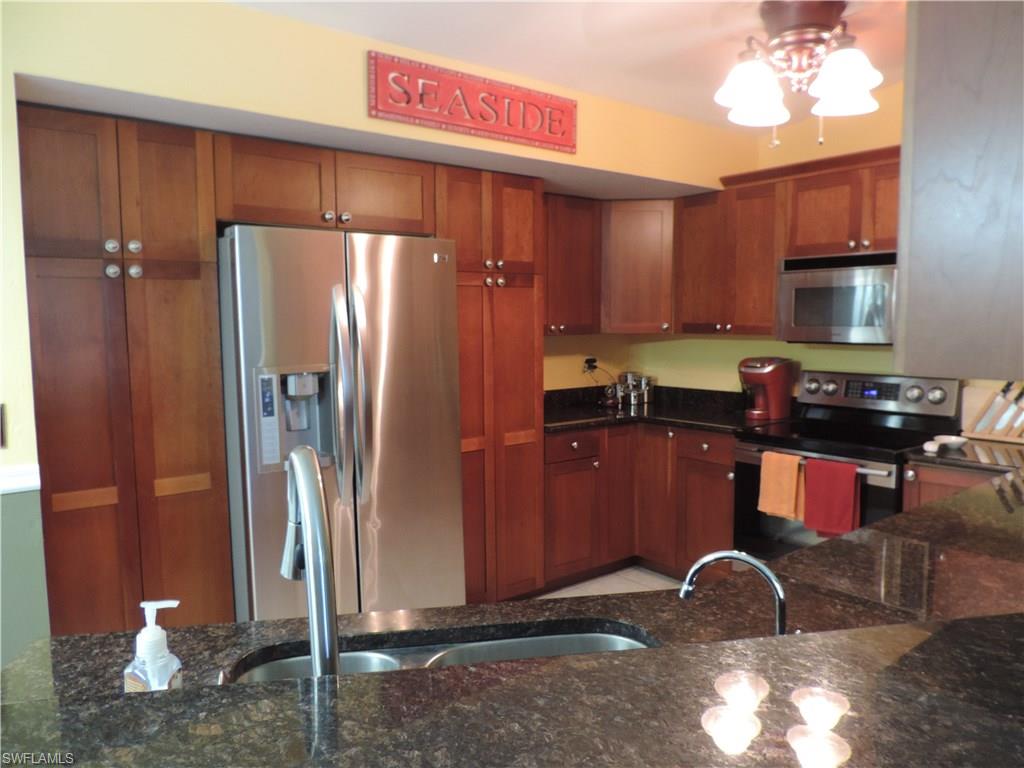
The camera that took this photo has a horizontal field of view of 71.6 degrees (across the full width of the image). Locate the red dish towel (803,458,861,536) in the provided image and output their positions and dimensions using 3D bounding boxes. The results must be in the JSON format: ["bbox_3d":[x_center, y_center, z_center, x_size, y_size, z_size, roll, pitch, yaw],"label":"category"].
[{"bbox_3d":[1.359,0.486,3.027,0.058,0.321,0.237,-5,7,-38],"label":"red dish towel"}]

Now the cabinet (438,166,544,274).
[{"bbox_3d":[-0.279,-0.764,3.525,0.608,0.453,0.628,-5,7,-38],"label":"cabinet"}]

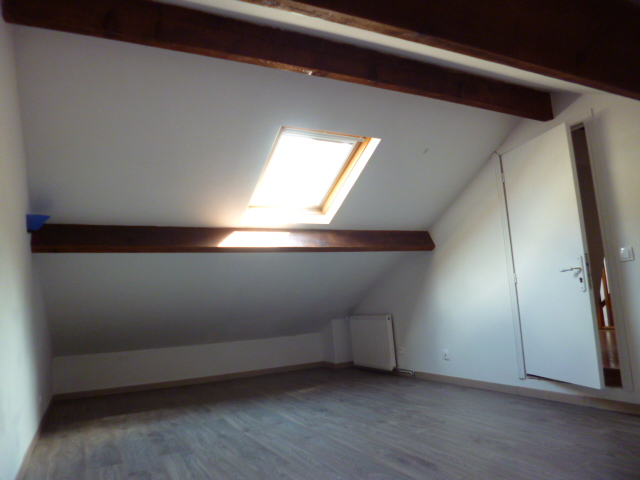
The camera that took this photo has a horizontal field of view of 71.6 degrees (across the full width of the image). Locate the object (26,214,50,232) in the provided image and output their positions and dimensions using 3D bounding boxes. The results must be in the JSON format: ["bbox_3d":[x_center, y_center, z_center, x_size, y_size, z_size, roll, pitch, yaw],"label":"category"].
[{"bbox_3d":[-1.713,-0.089,2.718,0.125,0.100,0.210,0,-9,-28],"label":"object"}]

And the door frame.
[{"bbox_3d":[1.730,0.113,3.256,0.100,1.848,0.845,0,-9,-28],"label":"door frame"}]

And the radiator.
[{"bbox_3d":[0.615,1.187,5.229,0.090,0.603,0.774,0,-9,-28],"label":"radiator"}]

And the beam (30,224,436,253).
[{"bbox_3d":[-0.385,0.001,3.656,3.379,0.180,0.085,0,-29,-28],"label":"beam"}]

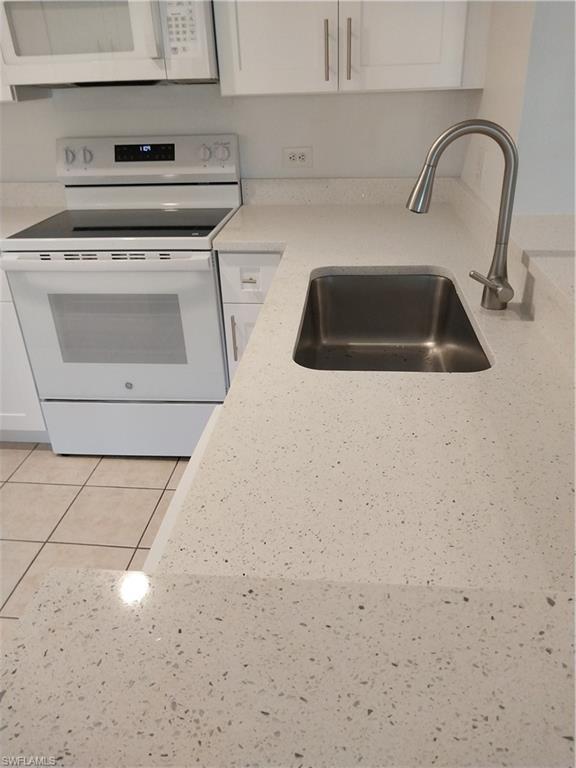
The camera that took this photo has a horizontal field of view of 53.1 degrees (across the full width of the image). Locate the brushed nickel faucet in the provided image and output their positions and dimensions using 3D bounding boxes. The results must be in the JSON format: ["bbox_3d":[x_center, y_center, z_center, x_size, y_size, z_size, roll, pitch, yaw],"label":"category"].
[{"bbox_3d":[0.377,-0.342,1.222,0.247,0.395,0.097,-2,28,0],"label":"brushed nickel faucet"}]

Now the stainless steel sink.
[{"bbox_3d":[0.233,-0.064,1.400,0.396,0.225,0.671,1,28,6],"label":"stainless steel sink"}]

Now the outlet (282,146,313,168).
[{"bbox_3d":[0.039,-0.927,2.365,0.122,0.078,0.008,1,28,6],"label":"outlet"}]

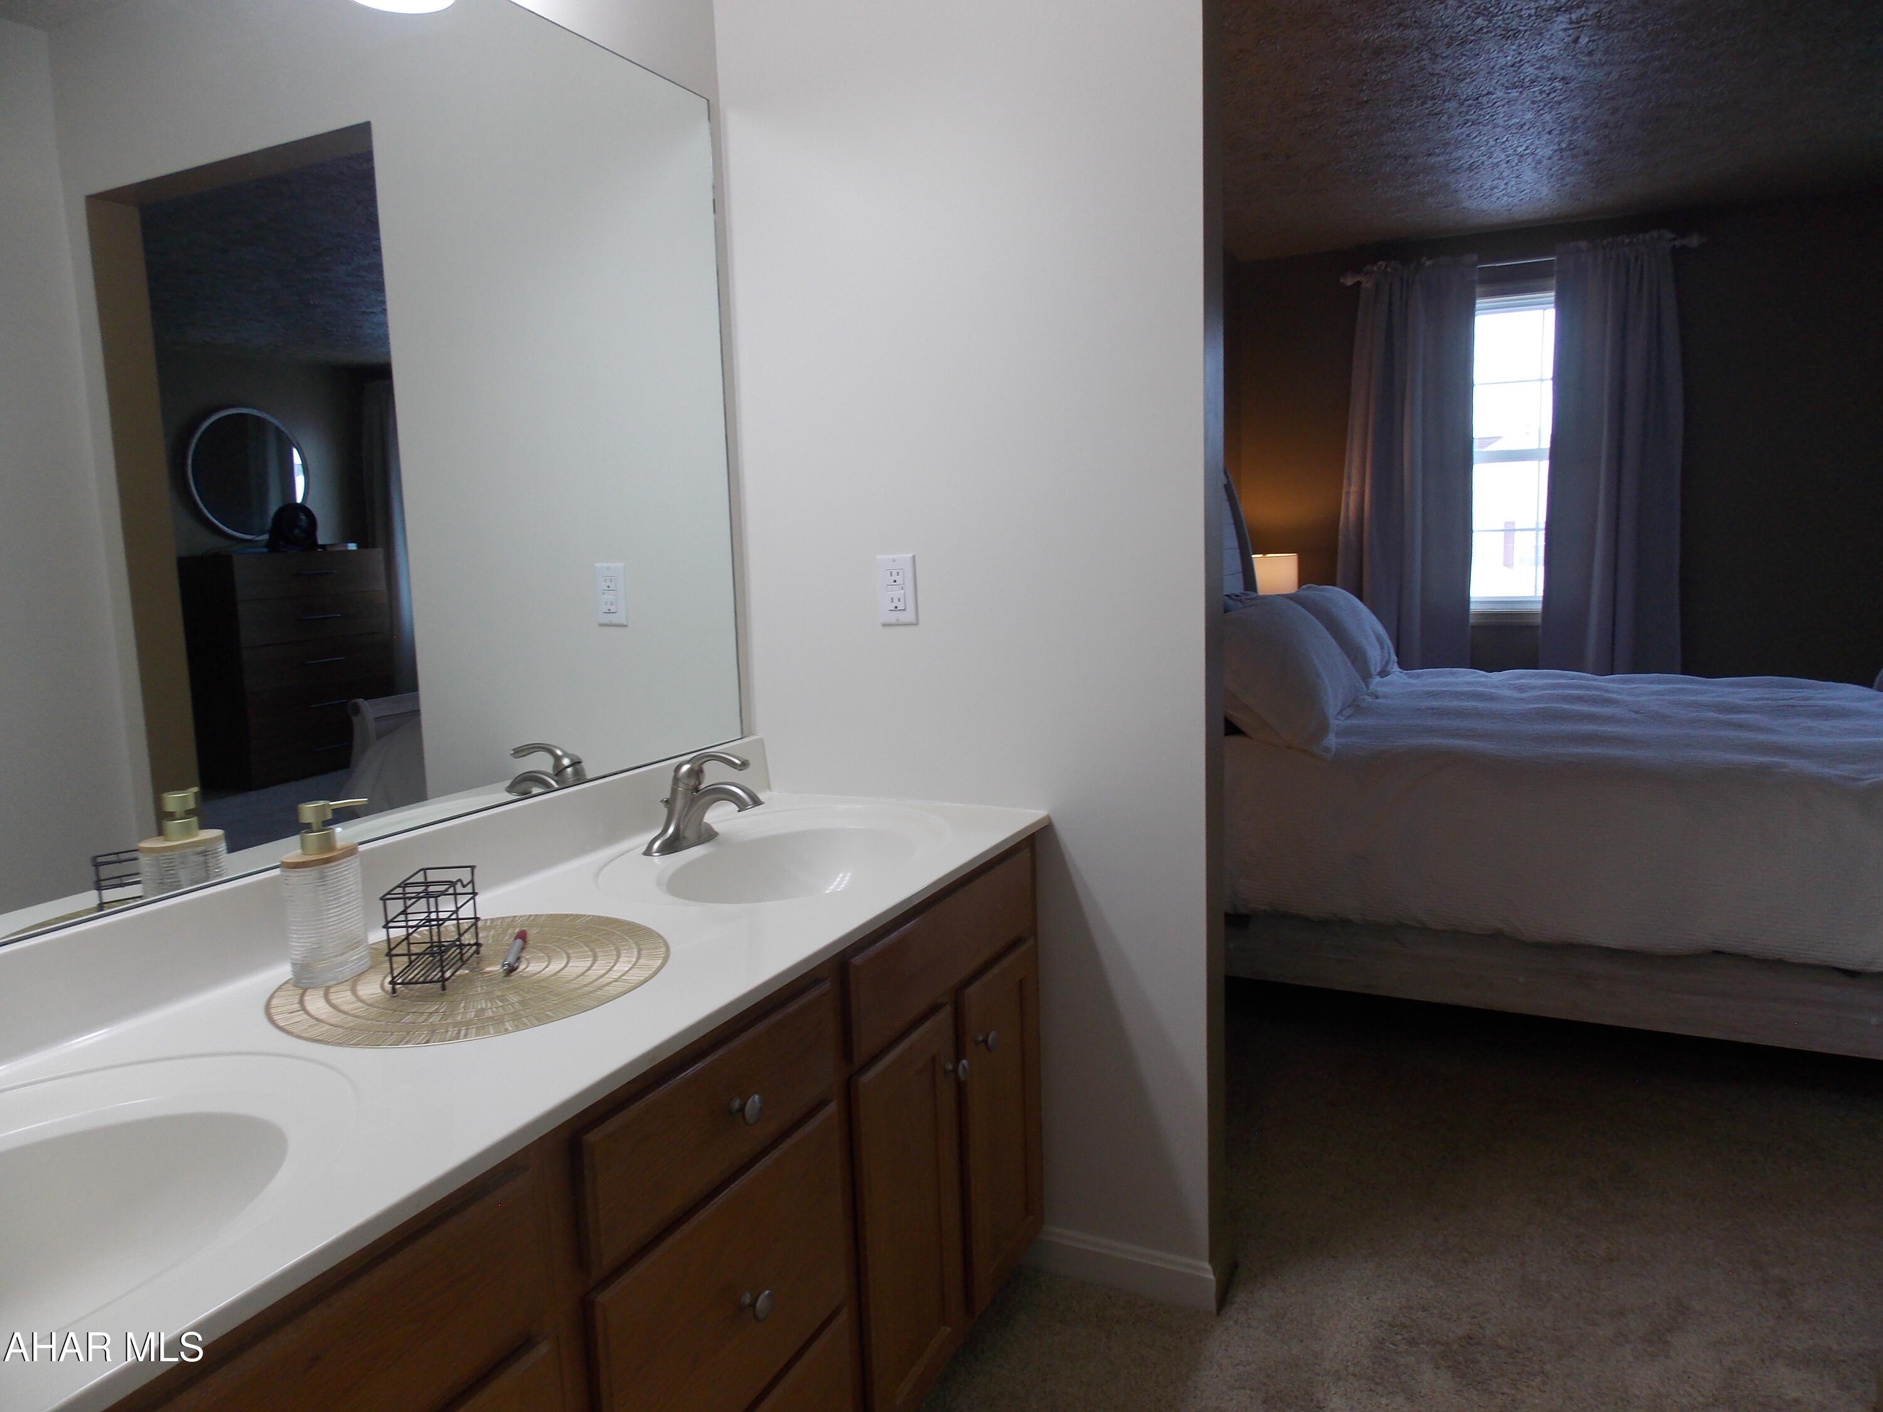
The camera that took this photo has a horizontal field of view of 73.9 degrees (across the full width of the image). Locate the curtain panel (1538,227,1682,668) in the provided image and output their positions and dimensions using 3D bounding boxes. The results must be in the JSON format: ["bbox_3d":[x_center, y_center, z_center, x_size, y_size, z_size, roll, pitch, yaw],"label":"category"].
[{"bbox_3d":[2.784,-0.765,5.187,0.505,2.302,0.120,2,9,25],"label":"curtain panel"}]

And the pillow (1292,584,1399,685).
[{"bbox_3d":[1.294,-0.238,4.247,0.220,0.460,0.880,-42,-11,25],"label":"pillow"}]

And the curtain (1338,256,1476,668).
[{"bbox_3d":[2.038,-0.788,5.541,0.549,2.296,0.120,2,9,25],"label":"curtain"}]

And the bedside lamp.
[{"bbox_3d":[1.442,-0.433,5.569,0.290,0.480,0.290,2,9,25],"label":"bedside lamp"}]

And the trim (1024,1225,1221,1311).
[{"bbox_3d":[0.282,0.927,2.077,0.357,0.075,0.014,2,9,25],"label":"trim"}]

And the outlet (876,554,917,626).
[{"bbox_3d":[-0.073,-0.192,2.079,0.071,0.116,0.008,2,9,25],"label":"outlet"}]

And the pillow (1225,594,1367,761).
[{"bbox_3d":[0.901,-0.111,3.381,0.220,0.460,0.900,-42,-11,25],"label":"pillow"}]

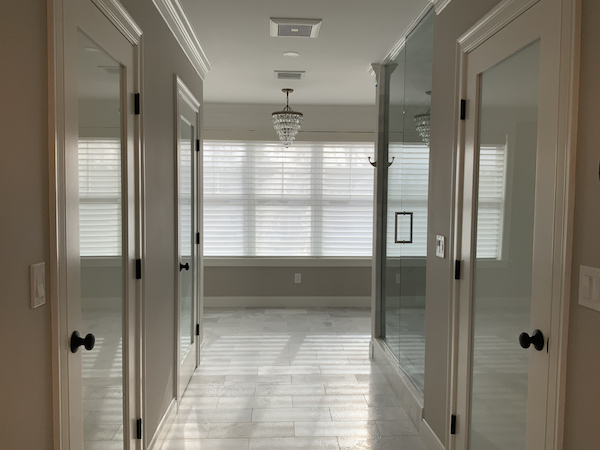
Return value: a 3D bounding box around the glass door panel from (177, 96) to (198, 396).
[{"bbox_3d":[-0.840,0.167,3.665,0.042,2.030,0.775,1,3,-3],"label":"glass door panel"}]

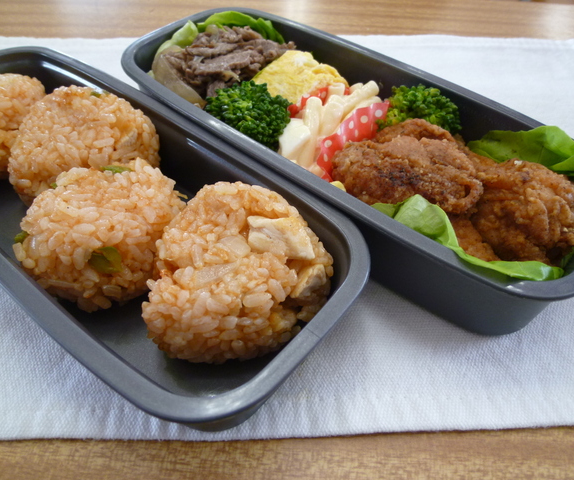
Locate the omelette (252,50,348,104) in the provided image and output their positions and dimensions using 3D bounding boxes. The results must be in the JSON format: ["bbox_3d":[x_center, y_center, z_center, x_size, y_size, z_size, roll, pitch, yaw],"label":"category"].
[{"bbox_3d":[0.005,-0.071,0.222,0.040,0.028,0.044,34,57,24],"label":"omelette"}]

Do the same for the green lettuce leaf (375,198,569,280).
[{"bbox_3d":[0.058,0.003,0.155,0.063,0.023,0.025,34,57,24],"label":"green lettuce leaf"}]

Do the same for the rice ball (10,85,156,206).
[{"bbox_3d":[-0.082,-0.038,0.182,0.053,0.047,0.059,32,57,23],"label":"rice ball"}]

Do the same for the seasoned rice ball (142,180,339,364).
[{"bbox_3d":[-0.015,0.009,0.143,0.057,0.051,0.064,32,57,23],"label":"seasoned rice ball"}]

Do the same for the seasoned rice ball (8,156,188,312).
[{"bbox_3d":[-0.062,-0.002,0.152,0.050,0.049,0.057,32,57,23],"label":"seasoned rice ball"}]

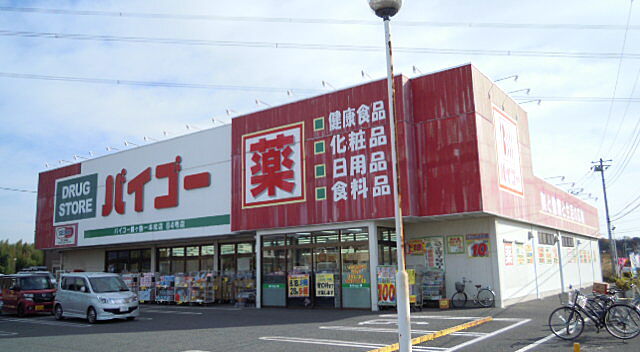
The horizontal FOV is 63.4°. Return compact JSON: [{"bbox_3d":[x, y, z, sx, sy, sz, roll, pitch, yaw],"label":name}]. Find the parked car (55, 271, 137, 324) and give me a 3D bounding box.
[{"bbox_3d":[-8.440,4.558,19.639,3.710,1.765,1.620,-9,-13,38],"label":"parked car"}]

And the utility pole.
[{"bbox_3d":[25.474,3.762,45.696,1.700,10.800,0.500,-6,-11,26],"label":"utility pole"}]

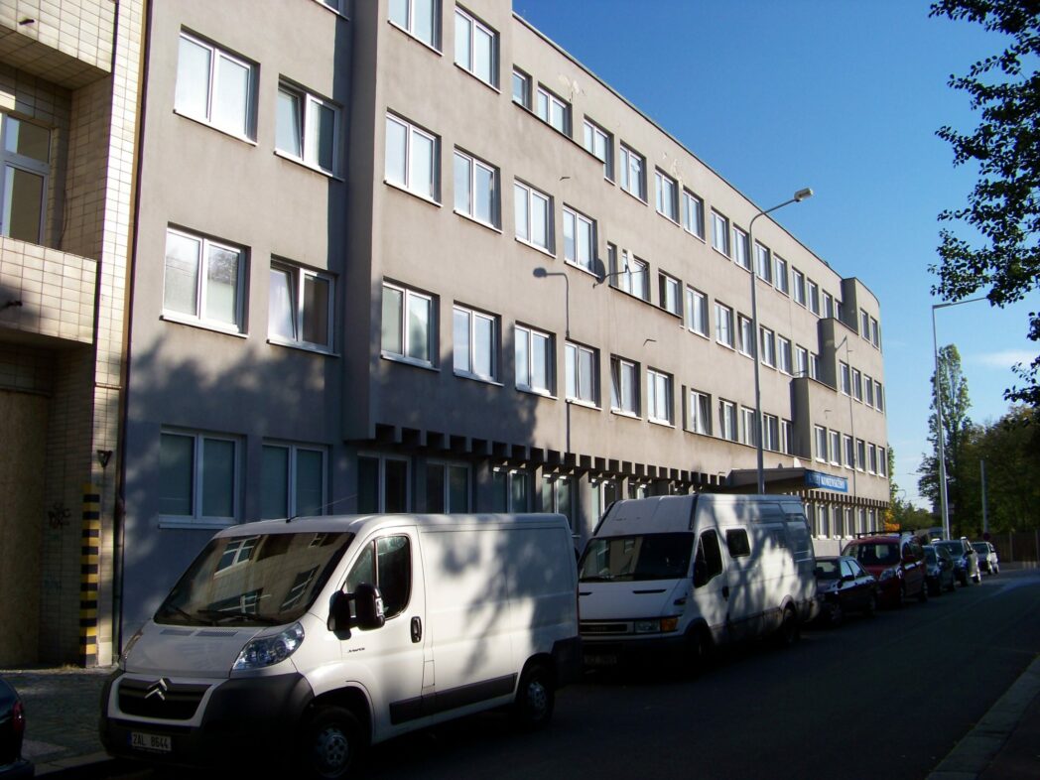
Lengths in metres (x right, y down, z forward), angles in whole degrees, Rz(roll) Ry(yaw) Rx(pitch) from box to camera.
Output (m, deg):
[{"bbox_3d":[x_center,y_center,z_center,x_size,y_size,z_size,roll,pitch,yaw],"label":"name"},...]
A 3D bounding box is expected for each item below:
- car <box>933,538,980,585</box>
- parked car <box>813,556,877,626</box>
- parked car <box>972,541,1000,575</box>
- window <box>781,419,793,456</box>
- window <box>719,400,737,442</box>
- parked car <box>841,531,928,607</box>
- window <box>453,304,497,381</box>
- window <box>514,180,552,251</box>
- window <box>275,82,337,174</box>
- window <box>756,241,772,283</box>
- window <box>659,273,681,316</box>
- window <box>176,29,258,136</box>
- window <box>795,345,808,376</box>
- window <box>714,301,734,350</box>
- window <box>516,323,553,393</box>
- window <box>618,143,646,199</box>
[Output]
[{"bbox_3d":[14.249,5.777,36.188,1.750,1.570,4.300,-6,-10,31],"label":"car"},{"bbox_3d":[6.263,4.249,22.808,1.680,1.410,4.250,-6,-10,31],"label":"parked car"},{"bbox_3d":[20.433,7.487,48.748,1.670,1.450,4.050,-5,-9,29],"label":"parked car"},{"bbox_3d":[10.125,1.814,40.882,0.140,1.326,1.610,-6,-10,31],"label":"window"},{"bbox_3d":[6.703,1.079,35.039,0.130,1.351,1.537,-5,-10,33],"label":"window"},{"bbox_3d":[9.206,4.588,27.795,1.770,1.830,4.250,-6,-10,31],"label":"parked car"},{"bbox_3d":[-0.923,-0.942,22.043,0.130,1.385,1.623,-5,-10,33],"label":"window"},{"bbox_3d":[0.310,-3.887,24.140,0.140,1.300,1.610,-6,-10,31],"label":"window"},{"bbox_3d":[-3.714,-4.568,18.954,0.150,1.400,1.700,-6,-10,31],"label":"window"},{"bbox_3d":[9.018,-4.705,40.015,0.140,1.295,1.610,-6,-10,31],"label":"window"},{"bbox_3d":[4.441,-2.709,32.323,0.150,1.400,1.700,-6,-10,31],"label":"window"},{"bbox_3d":[-4.975,-4.938,17.732,0.130,1.378,1.643,-5,-10,33],"label":"window"},{"bbox_3d":[11.273,-1.034,43.323,0.140,1.300,1.610,-6,-10,31],"label":"window"},{"bbox_3d":[6.777,-2.149,36.189,0.150,1.400,1.700,-6,-10,31],"label":"window"},{"bbox_3d":[0.297,-0.638,23.866,0.150,1.400,1.700,-6,-10,31],"label":"window"},{"bbox_3d":[3.146,-6.115,30.526,0.130,1.272,1.603,-5,-10,33],"label":"window"}]

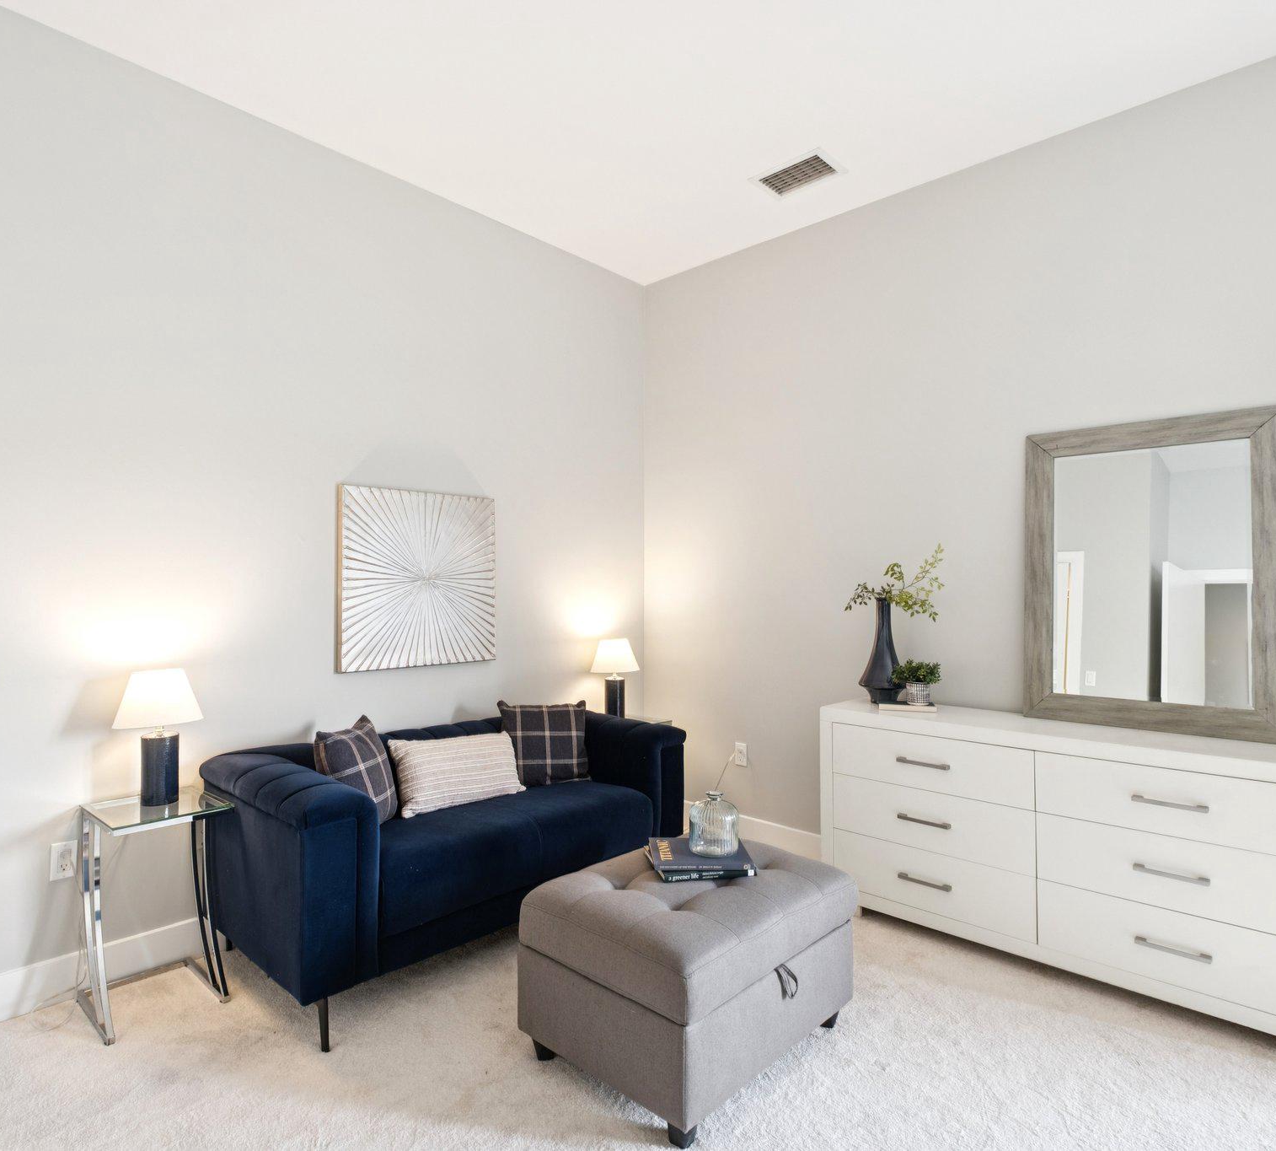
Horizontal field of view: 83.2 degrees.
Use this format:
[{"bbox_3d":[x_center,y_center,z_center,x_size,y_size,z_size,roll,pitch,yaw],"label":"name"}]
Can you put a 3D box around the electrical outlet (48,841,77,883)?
[{"bbox_3d":[-1.820,0.904,2.277,0.011,0.116,0.070,-1,-1,45],"label":"electrical outlet"}]

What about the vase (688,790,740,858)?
[{"bbox_3d":[0.230,0.747,2.185,0.148,0.179,0.148,0,-1,0],"label":"vase"}]

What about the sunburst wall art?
[{"bbox_3d":[-0.950,0.018,3.118,0.044,0.747,0.723,-1,-1,45],"label":"sunburst wall art"}]

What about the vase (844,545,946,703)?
[{"bbox_3d":[1.091,0.205,3.055,0.262,0.655,0.380,-1,-1,45],"label":"vase"}]

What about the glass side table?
[{"bbox_3d":[-1.535,1.036,2.292,0.354,0.622,0.324,-1,-1,45],"label":"glass side table"}]

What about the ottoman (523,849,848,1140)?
[{"bbox_3d":[0.161,1.111,2.140,0.629,0.452,0.793,-1,-1,44],"label":"ottoman"}]

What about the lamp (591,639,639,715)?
[{"bbox_3d":[-0.117,0.525,3.671,0.246,0.422,0.246,0,-1,0],"label":"lamp"}]

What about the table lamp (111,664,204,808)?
[{"bbox_3d":[-1.531,0.514,2.304,0.244,0.422,0.244,-1,-1,45],"label":"table lamp"}]

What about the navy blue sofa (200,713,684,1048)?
[{"bbox_3d":[-0.663,0.996,2.809,0.825,0.707,1.598,-1,-1,44],"label":"navy blue sofa"}]

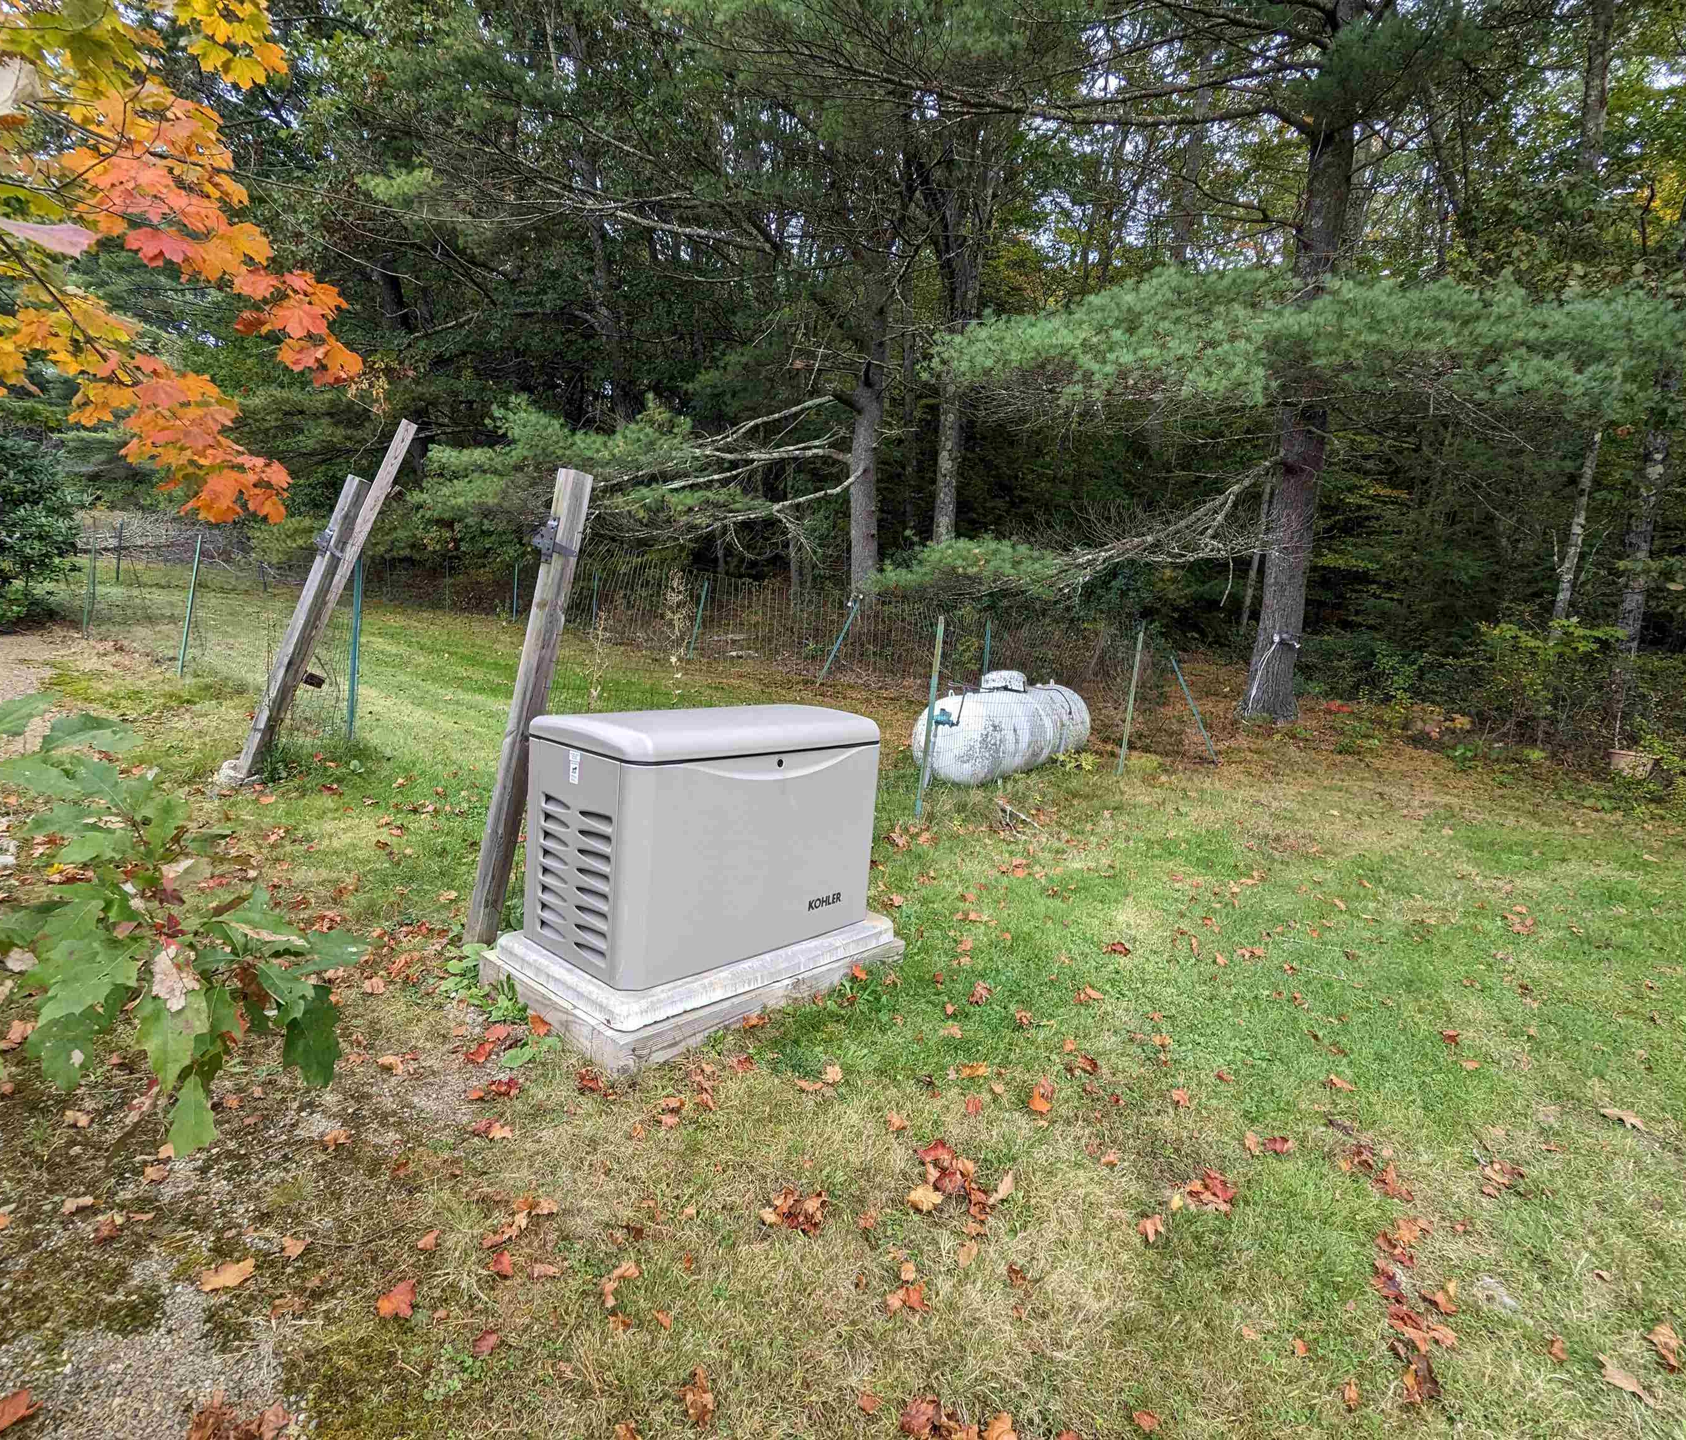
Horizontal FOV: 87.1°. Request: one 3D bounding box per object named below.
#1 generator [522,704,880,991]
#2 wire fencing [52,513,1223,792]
[{"bbox_3d":[-0.496,0.385,3.350,0.685,0.800,1.170,10,9,41],"label":"generator"},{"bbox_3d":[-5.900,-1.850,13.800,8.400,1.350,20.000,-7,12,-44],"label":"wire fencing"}]

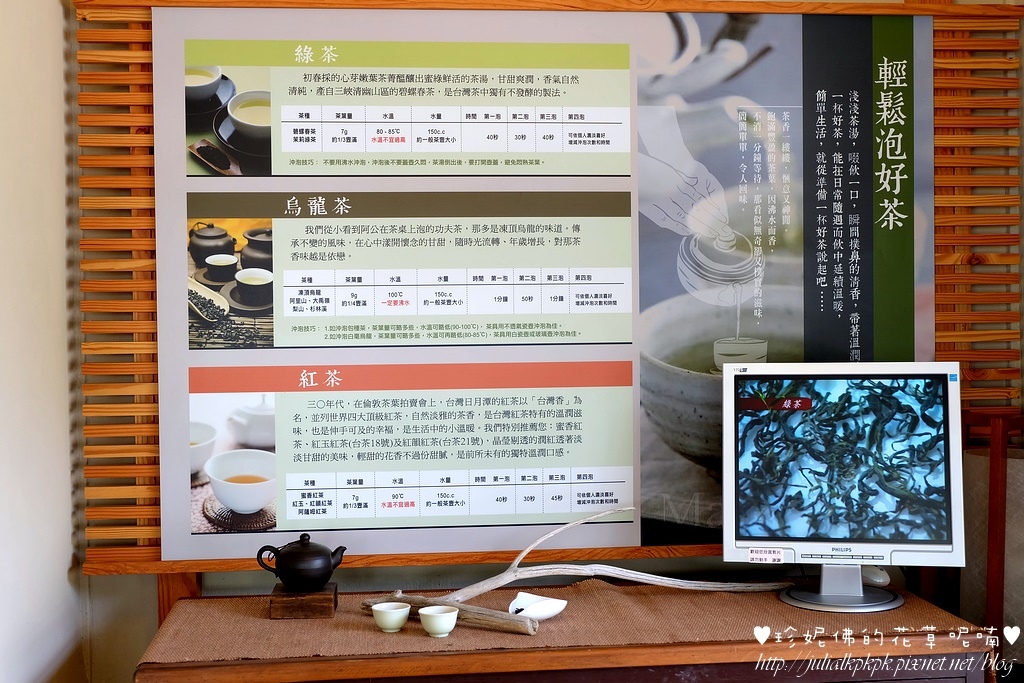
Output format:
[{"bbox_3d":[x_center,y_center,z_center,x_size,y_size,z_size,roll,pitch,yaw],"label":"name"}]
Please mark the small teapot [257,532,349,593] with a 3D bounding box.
[{"bbox_3d":[-0.353,0.370,2.110,0.150,0.093,0.095,-1,1,-2],"label":"small teapot"}]

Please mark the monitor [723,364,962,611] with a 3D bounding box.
[{"bbox_3d":[0.556,0.239,2.115,0.390,0.400,0.205,0,1,10],"label":"monitor"}]

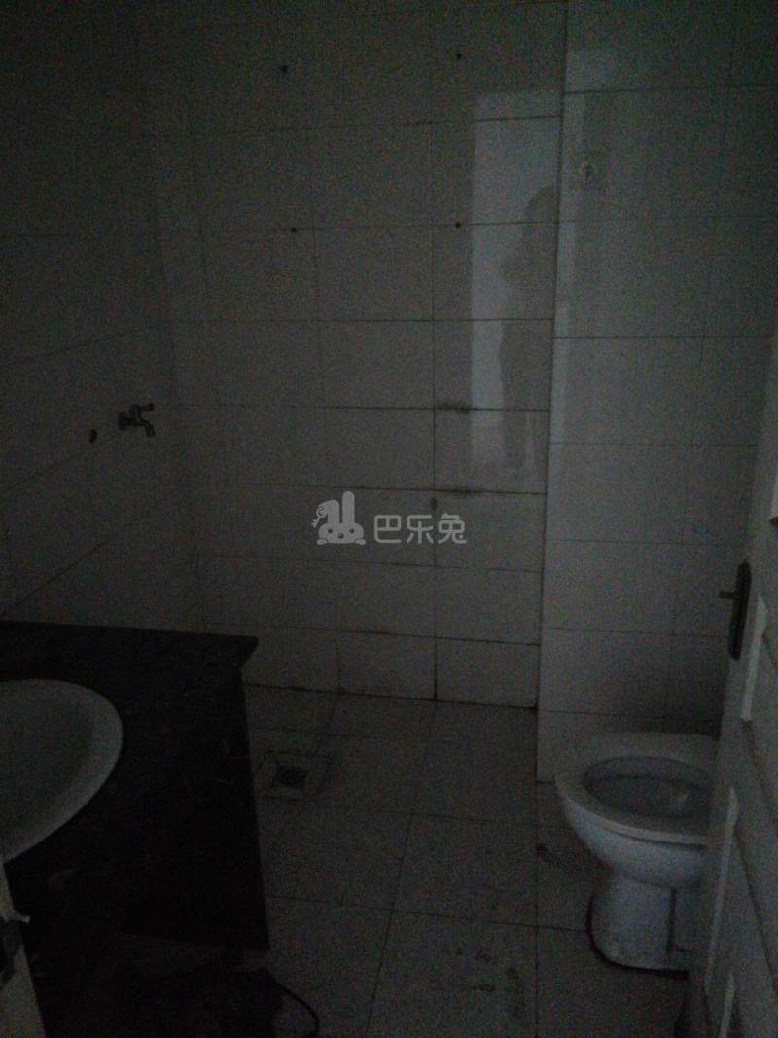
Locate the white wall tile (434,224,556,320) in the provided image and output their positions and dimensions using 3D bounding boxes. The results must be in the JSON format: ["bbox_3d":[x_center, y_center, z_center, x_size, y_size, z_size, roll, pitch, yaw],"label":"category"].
[{"bbox_3d":[0.284,-0.675,2.218,0.330,0.250,0.010,2,20,10],"label":"white wall tile"}]

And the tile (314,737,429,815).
[{"bbox_3d":[-0.071,0.737,2.355,0.330,0.010,0.327,2,20,9],"label":"tile"}]

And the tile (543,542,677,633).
[{"bbox_3d":[0.562,0.174,2.067,0.329,0.250,0.010,2,21,10],"label":"tile"}]

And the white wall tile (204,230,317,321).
[{"bbox_3d":[-0.368,-0.699,2.336,0.330,0.251,0.012,2,21,10],"label":"white wall tile"}]

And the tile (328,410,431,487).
[{"bbox_3d":[-0.027,-0.213,2.452,0.330,0.251,0.012,2,21,10],"label":"tile"}]

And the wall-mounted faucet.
[{"bbox_3d":[-0.670,-0.266,2.162,0.106,0.086,0.050,2,21,10],"label":"wall-mounted faucet"}]

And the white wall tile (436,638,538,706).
[{"bbox_3d":[0.318,0.496,2.634,0.330,0.230,0.010,2,20,9],"label":"white wall tile"}]

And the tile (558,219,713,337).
[{"bbox_3d":[0.539,-0.532,1.799,0.330,0.251,0.010,2,20,9],"label":"tile"}]

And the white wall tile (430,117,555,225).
[{"bbox_3d":[0.275,-0.910,2.128,0.324,0.250,0.010,2,21,10],"label":"white wall tile"}]

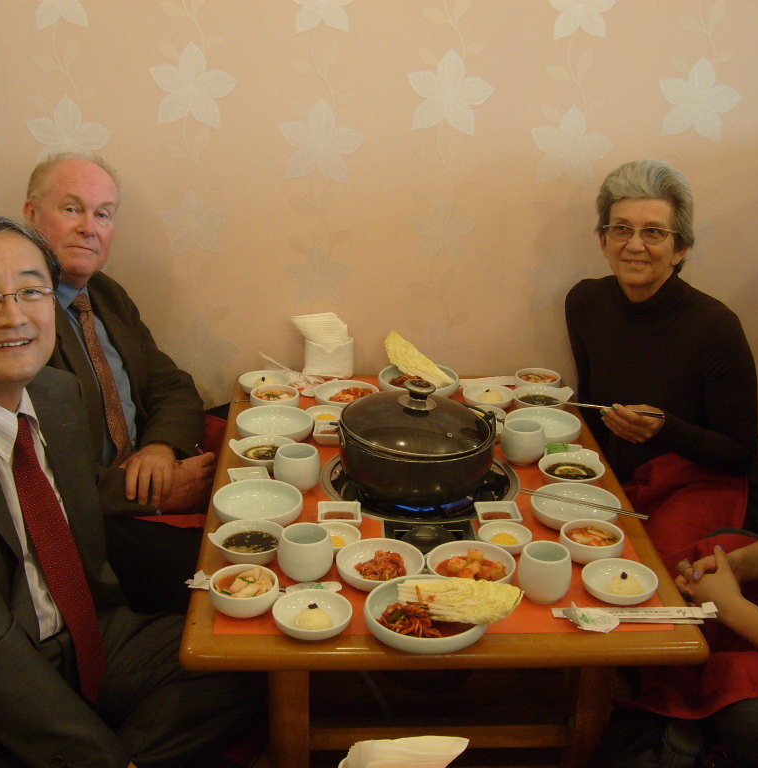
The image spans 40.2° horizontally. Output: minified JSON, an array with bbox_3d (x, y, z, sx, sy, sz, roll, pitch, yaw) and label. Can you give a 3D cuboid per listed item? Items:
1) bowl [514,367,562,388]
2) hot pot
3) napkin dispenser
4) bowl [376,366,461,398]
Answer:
[{"bbox_3d":[0.349,0.001,2.282,0.100,0.047,0.100,1,23,-1],"label":"bowl"},{"bbox_3d":[0.067,0.081,1.850,0.285,0.190,0.280,0,23,-3],"label":"hot pot"},{"bbox_3d":[-0.111,-0.057,2.334,0.108,0.090,0.050,2,23,2],"label":"napkin dispenser"},{"bbox_3d":[0.086,0.008,2.245,0.175,0.052,0.175,1,23,-1],"label":"bowl"}]

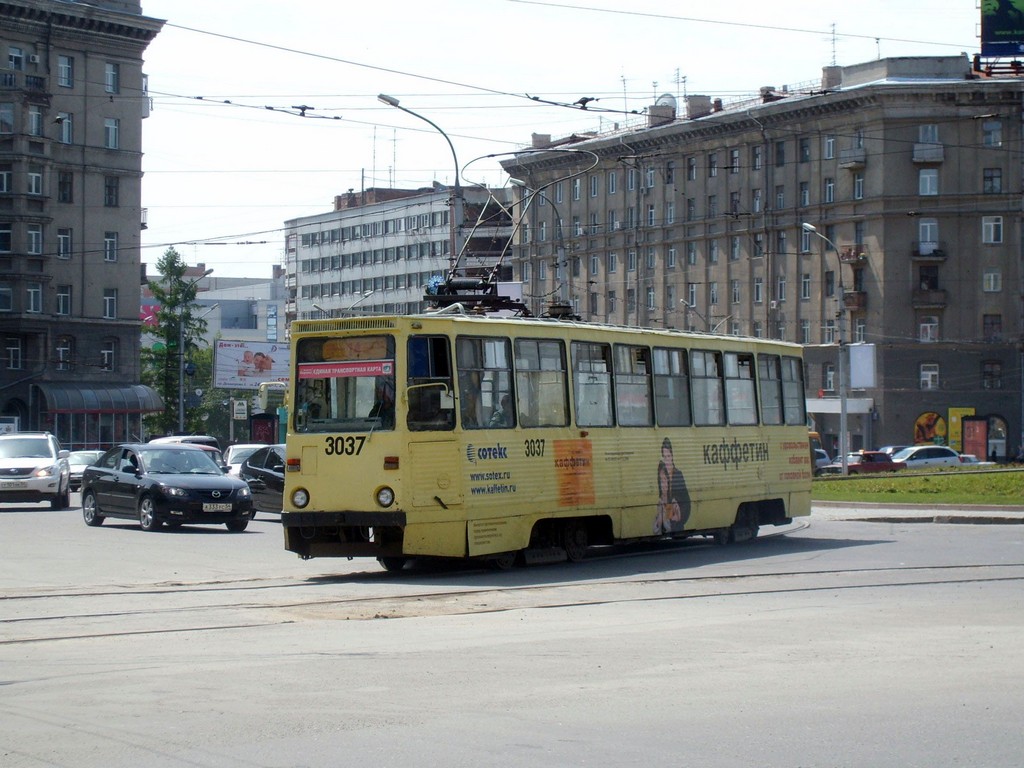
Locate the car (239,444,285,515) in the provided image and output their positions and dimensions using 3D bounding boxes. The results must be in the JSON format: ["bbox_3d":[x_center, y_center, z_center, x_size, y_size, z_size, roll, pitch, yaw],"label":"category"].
[{"bbox_3d":[-3.680,1.910,45.600,1.780,1.450,4.550,1,-1,-23],"label":"car"}]

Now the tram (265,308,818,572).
[{"bbox_3d":[1.244,0.846,34.834,2.550,3.180,14.850,-2,-1,26],"label":"tram"}]

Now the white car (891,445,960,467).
[{"bbox_3d":[18.900,3.680,113.000,4.400,1.520,1.760,1,-1,-23],"label":"white car"}]

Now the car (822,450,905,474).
[{"bbox_3d":[15.900,3.790,108.000,4.130,1.450,1.630,1,-1,-33],"label":"car"}]

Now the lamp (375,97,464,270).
[{"bbox_3d":[-2.368,-2.221,62.000,2.300,10.643,0.380,0,-1,3],"label":"lamp"}]

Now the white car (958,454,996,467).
[{"bbox_3d":[26.100,4.860,140.000,4.200,1.420,1.660,-1,-1,38],"label":"white car"}]

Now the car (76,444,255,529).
[{"bbox_3d":[-5.980,1.765,41.400,1.760,1.465,4.490,1,-1,-31],"label":"car"}]

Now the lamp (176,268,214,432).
[{"bbox_3d":[-15.369,-0.595,117.000,1.800,10.090,0.380,0,-1,0],"label":"lamp"}]

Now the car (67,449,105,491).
[{"bbox_3d":[-14.300,2.870,79.500,1.680,1.420,4.300,0,-1,4],"label":"car"}]

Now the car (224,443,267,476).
[{"bbox_3d":[-5.780,2.180,55.500,1.700,1.460,4.300,0,-1,-13],"label":"car"}]

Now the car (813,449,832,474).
[{"bbox_3d":[14.400,4.200,125.000,4.250,1.500,1.720,0,-1,-20],"label":"car"}]

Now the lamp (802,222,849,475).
[{"bbox_3d":[12.570,-1.345,96.000,1.950,10.251,0.380,0,-1,0],"label":"lamp"}]

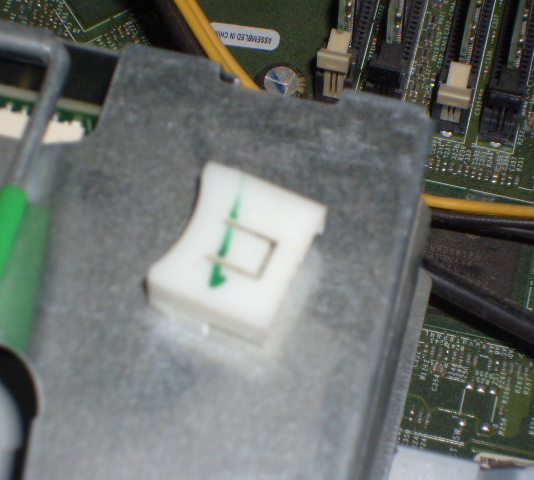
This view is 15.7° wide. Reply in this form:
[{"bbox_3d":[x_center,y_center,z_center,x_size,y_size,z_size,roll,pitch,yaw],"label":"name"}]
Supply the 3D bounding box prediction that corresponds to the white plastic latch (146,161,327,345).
[{"bbox_3d":[-0.004,0.002,0.284,0.019,0.007,0.021,20,64,9],"label":"white plastic latch"}]

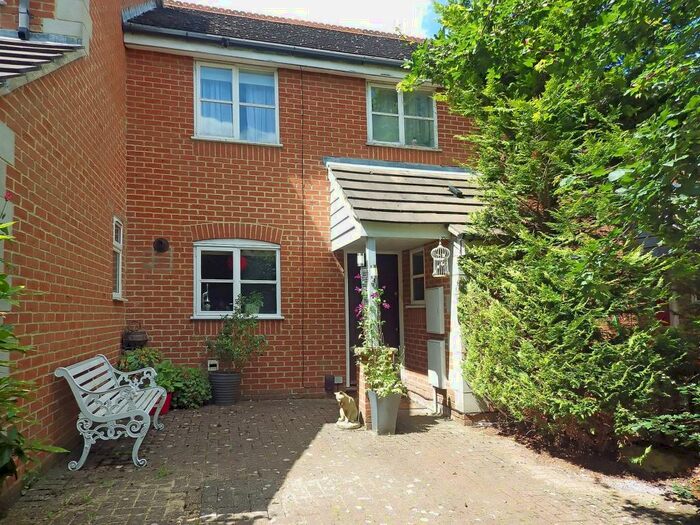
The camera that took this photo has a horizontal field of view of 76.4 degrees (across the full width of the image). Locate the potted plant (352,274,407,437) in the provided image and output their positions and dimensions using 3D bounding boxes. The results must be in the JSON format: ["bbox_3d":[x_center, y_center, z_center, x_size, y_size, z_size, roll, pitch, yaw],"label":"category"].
[{"bbox_3d":[0.299,0.946,4.780,0.530,1.620,0.500,1,-5,-15],"label":"potted plant"}]

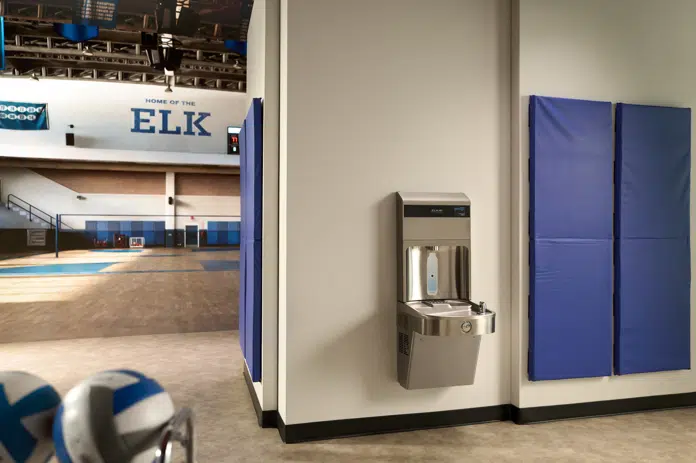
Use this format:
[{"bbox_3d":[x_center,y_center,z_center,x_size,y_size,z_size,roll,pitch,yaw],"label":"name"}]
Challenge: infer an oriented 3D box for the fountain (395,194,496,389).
[{"bbox_3d":[0.595,0.359,3.263,0.444,1.209,0.497,0,0,-15],"label":"fountain"}]

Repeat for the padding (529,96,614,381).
[{"bbox_3d":[1.499,0.052,3.629,0.597,1.855,0.057,0,0,-15],"label":"padding"}]

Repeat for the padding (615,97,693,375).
[{"bbox_3d":[2.151,0.054,3.806,0.592,1.859,0.057,0,0,-15],"label":"padding"}]

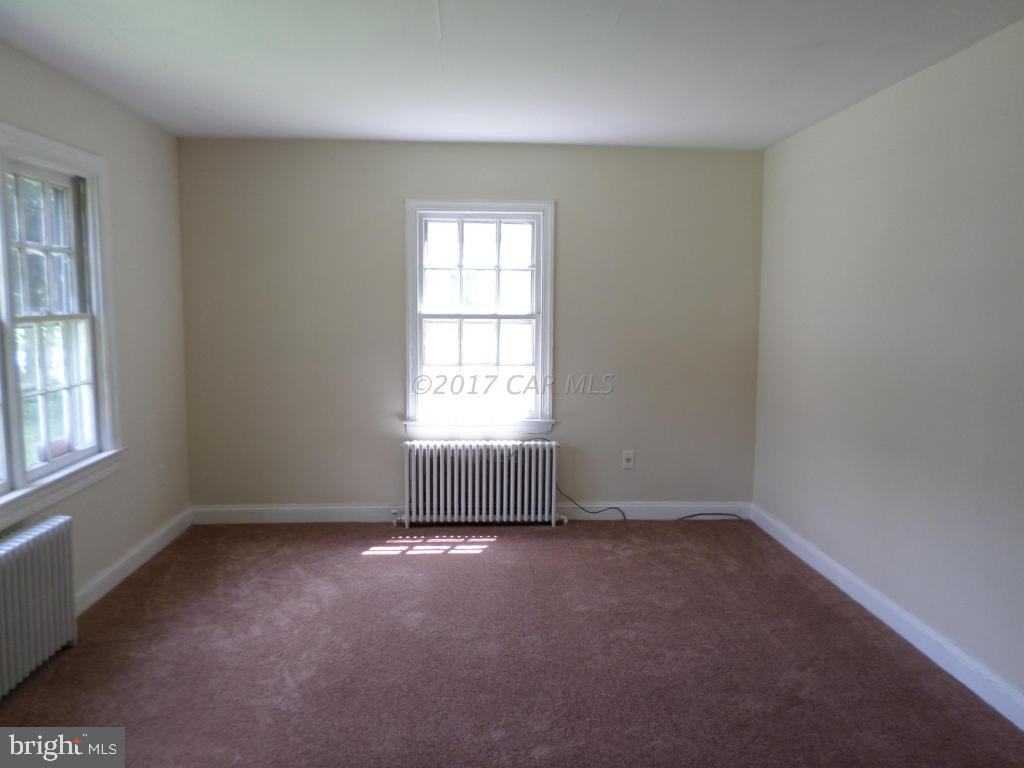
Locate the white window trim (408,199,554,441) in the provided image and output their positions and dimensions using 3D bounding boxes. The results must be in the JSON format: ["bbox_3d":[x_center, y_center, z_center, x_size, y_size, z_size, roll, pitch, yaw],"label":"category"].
[{"bbox_3d":[-0.202,-0.406,4.705,0.953,1.491,0.090,0,6,-4],"label":"white window trim"}]

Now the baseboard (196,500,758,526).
[{"bbox_3d":[-0.224,0.843,4.850,3.660,0.124,0.020,0,6,-3],"label":"baseboard"}]

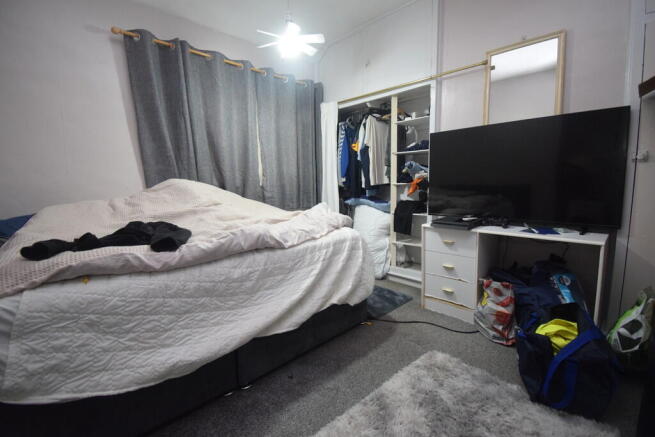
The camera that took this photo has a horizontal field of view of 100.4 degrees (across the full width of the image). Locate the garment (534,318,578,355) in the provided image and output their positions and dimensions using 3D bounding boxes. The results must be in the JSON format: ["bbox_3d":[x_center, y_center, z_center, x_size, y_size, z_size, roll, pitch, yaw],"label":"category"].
[{"bbox_3d":[1.190,0.615,1.426,0.203,0.139,0.209,6,12,43],"label":"garment"}]

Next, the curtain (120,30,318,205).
[{"bbox_3d":[-0.713,-0.543,2.704,0.139,1.850,1.926,6,12,43],"label":"curtain"}]

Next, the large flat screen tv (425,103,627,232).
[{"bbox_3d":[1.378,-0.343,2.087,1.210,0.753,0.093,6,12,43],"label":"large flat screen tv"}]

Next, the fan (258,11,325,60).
[{"bbox_3d":[-0.275,-1.355,2.018,0.510,0.220,0.510,6,12,43],"label":"fan"}]

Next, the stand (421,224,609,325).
[{"bbox_3d":[1.329,0.432,2.088,1.067,0.727,0.418,6,12,43],"label":"stand"}]

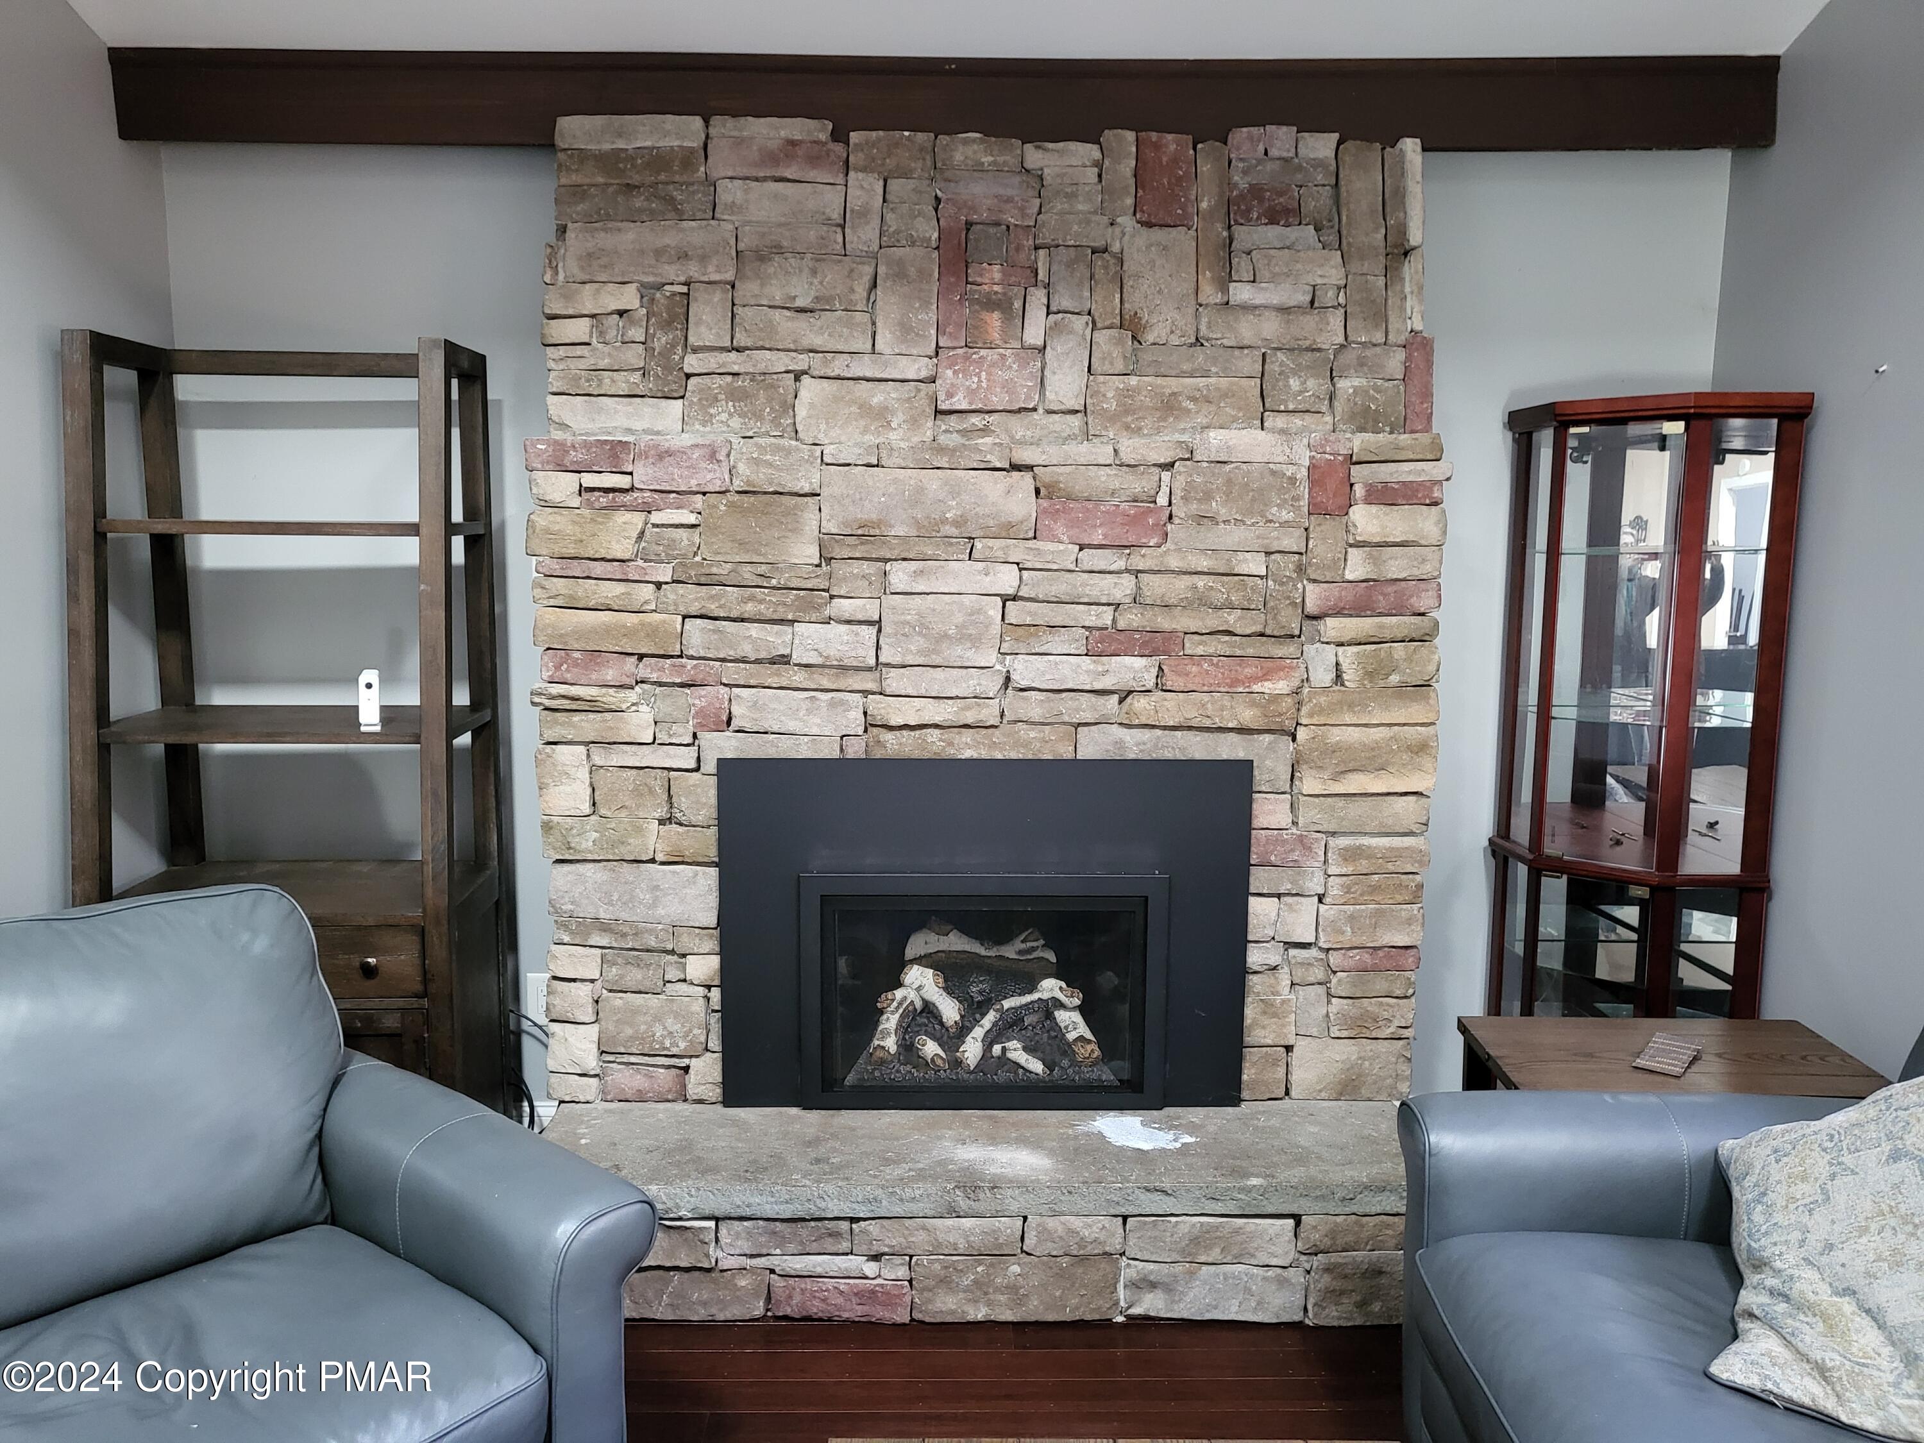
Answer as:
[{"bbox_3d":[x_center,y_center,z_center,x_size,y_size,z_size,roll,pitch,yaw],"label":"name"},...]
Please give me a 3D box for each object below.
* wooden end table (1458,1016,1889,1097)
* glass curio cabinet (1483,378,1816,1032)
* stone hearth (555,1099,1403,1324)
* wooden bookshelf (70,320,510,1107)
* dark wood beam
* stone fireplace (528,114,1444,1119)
[{"bbox_3d":[1.291,0.886,2.596,0.660,0.550,0.500,0,8,0],"label":"wooden end table"},{"bbox_3d":[1.461,0.206,3.138,0.600,1.750,0.430,8,11,44],"label":"glass curio cabinet"},{"bbox_3d":[0.036,0.970,2.855,1.800,0.295,0.380,0,8,0],"label":"stone hearth"},{"bbox_3d":[-1.366,0.166,2.956,0.735,1.840,0.470,0,8,0],"label":"wooden bookshelf"},{"bbox_3d":[-0.031,-1.279,3.028,3.400,0.180,0.170,0,8,0],"label":"dark wood beam"},{"bbox_3d":[0.043,-0.197,3.062,1.800,1.960,0.380,0,8,0],"label":"stone fireplace"}]

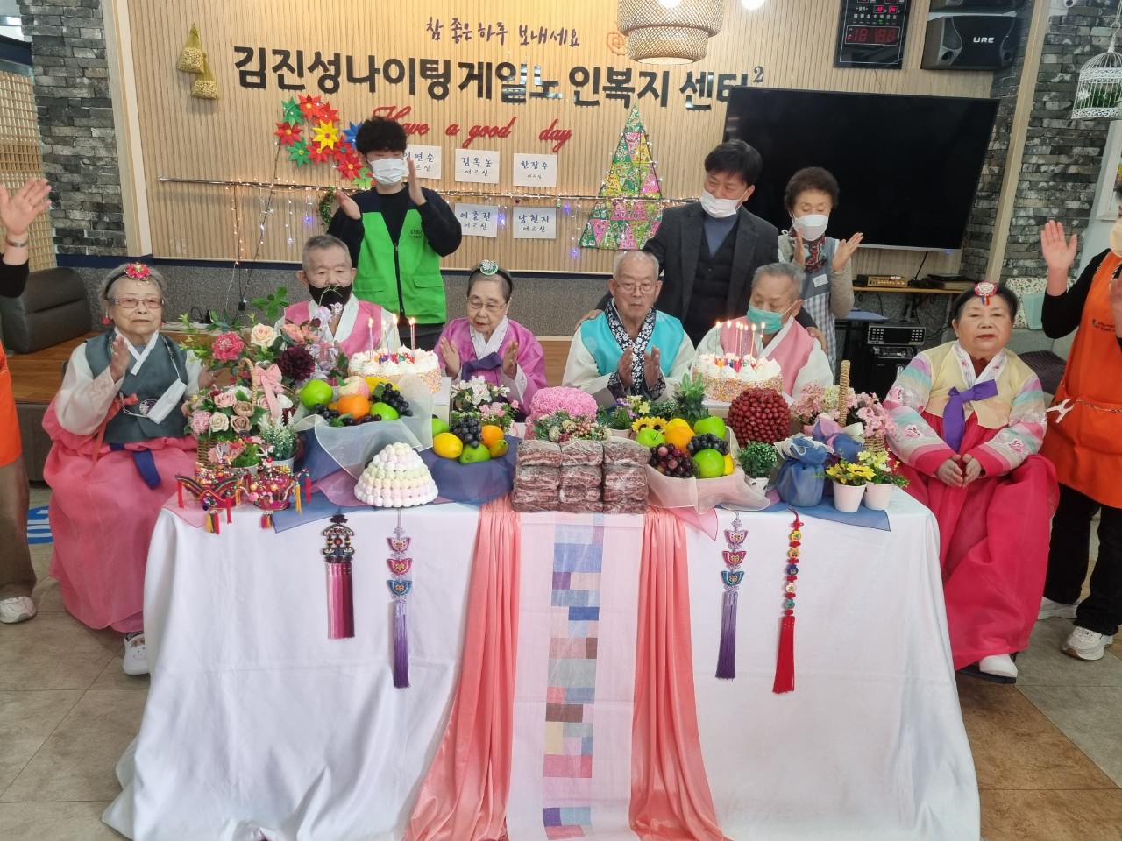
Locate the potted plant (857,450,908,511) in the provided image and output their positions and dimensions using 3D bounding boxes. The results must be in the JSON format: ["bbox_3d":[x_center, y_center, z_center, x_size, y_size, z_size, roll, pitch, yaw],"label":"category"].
[{"bbox_3d":[0.795,0.136,2.098,0.122,0.150,0.115,2,16,0],"label":"potted plant"}]

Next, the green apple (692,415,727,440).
[{"bbox_3d":[0.379,0.026,2.147,0.081,0.074,0.081,1,16,-4],"label":"green apple"}]

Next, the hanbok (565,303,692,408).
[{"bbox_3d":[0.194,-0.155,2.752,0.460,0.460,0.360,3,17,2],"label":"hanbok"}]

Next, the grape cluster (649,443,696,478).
[{"bbox_3d":[0.279,0.102,2.100,0.112,0.078,0.085,2,17,-1],"label":"grape cluster"}]

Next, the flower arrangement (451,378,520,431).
[{"bbox_3d":[-0.213,-0.032,2.310,0.195,0.190,0.170,2,15,-3],"label":"flower arrangement"}]

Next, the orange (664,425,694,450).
[{"bbox_3d":[0.306,0.051,2.160,0.075,0.073,0.075,2,17,-1],"label":"orange"}]

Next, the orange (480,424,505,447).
[{"bbox_3d":[-0.173,0.042,2.129,0.064,0.062,0.064,1,16,-4],"label":"orange"}]

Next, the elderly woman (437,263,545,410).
[{"bbox_3d":[-0.239,0.122,2.734,0.450,1.210,0.640,3,16,4],"label":"elderly woman"}]

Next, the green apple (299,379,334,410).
[{"bbox_3d":[-0.624,-0.066,2.155,0.082,0.078,0.082,2,16,0],"label":"green apple"}]

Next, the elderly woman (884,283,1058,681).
[{"bbox_3d":[1.253,0.165,2.773,0.560,1.220,0.660,6,17,13],"label":"elderly woman"}]

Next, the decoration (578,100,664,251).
[{"bbox_3d":[0.446,-1.648,5.750,0.620,0.980,0.040,2,17,-1],"label":"decoration"}]

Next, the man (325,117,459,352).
[{"bbox_3d":[-0.657,-0.336,3.401,0.510,1.670,0.380,-1,17,-11],"label":"man"}]

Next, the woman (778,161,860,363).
[{"bbox_3d":[0.939,-0.170,3.273,0.440,1.550,0.380,4,16,6],"label":"woman"}]

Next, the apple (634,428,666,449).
[{"bbox_3d":[0.226,0.052,2.115,0.078,0.072,0.078,2,16,0],"label":"apple"}]

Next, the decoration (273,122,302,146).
[{"bbox_3d":[-1.725,-1.814,5.324,0.175,0.158,0.040,1,16,-4],"label":"decoration"}]

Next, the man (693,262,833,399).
[{"bbox_3d":[0.634,0.106,2.813,0.520,1.260,0.720,6,17,13],"label":"man"}]

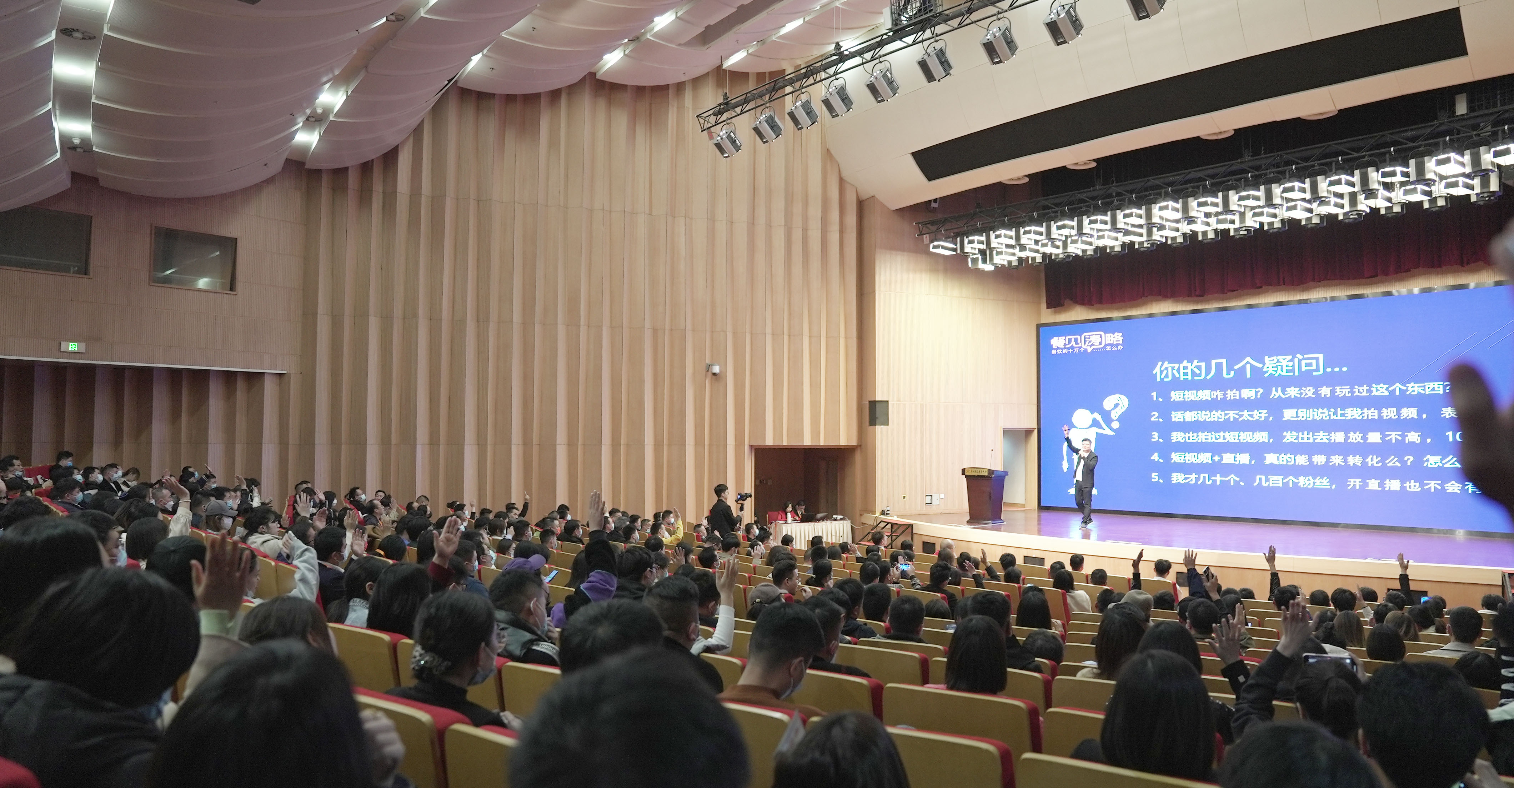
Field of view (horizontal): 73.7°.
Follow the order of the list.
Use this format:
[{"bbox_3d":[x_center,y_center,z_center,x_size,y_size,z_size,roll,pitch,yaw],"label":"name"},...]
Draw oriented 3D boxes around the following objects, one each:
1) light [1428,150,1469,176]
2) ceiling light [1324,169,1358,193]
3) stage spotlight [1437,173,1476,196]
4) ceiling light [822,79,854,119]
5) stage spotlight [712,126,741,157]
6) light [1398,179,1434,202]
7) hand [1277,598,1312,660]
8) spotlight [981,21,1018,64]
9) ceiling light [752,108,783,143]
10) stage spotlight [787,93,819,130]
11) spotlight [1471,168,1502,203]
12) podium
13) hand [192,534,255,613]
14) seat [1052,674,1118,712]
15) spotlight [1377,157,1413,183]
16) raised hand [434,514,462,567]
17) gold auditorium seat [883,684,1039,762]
[{"bbox_3d":[10.396,-3.464,15.184,0.540,0.240,0.290,3,-4,-43],"label":"light"},{"bbox_3d":[9.407,-3.424,16.257,0.540,0.240,0.290,3,-4,-43],"label":"ceiling light"},{"bbox_3d":[11.034,-3.306,15.900,0.380,0.270,0.380,3,-3,-43],"label":"stage spotlight"},{"bbox_3d":[1.146,-4.234,14.500,0.370,0.410,0.360,-2,-42,47],"label":"ceiling light"},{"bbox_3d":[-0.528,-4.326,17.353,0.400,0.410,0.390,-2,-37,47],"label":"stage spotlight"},{"bbox_3d":[11.011,-3.387,16.877,0.540,0.240,0.290,3,-4,-43],"label":"light"},{"bbox_3d":[1.629,0.710,3.060,0.095,0.178,0.060,12,-16,32],"label":"hand"},{"bbox_3d":[2.985,-4.303,12.400,0.370,0.410,0.360,-2,-42,47],"label":"spotlight"},{"bbox_3d":[0.165,-4.165,15.700,0.370,0.410,0.360,-2,-42,47],"label":"ceiling light"},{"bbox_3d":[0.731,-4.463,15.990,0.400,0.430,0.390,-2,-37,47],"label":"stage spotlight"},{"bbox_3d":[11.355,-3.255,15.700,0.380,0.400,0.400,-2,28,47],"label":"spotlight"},{"bbox_3d":[4.774,2.101,21.071,0.750,1.160,0.600,-2,-3,42],"label":"podium"},{"bbox_3d":[-1.109,0.373,2.100,0.130,0.168,0.065,1,-3,-15],"label":"hand"},{"bbox_3d":[1.627,1.697,4.398,0.560,0.980,0.640,-1,-3,31],"label":"seat"},{"bbox_3d":[9.921,-3.466,15.700,0.380,0.270,0.380,3,-3,-43],"label":"spotlight"},{"bbox_3d":[-1.299,0.615,4.250,0.110,0.220,0.065,12,-3,-15],"label":"raised hand"},{"bbox_3d":[0.823,1.525,3.670,0.560,0.980,0.640,-1,-3,32],"label":"gold auditorium seat"}]

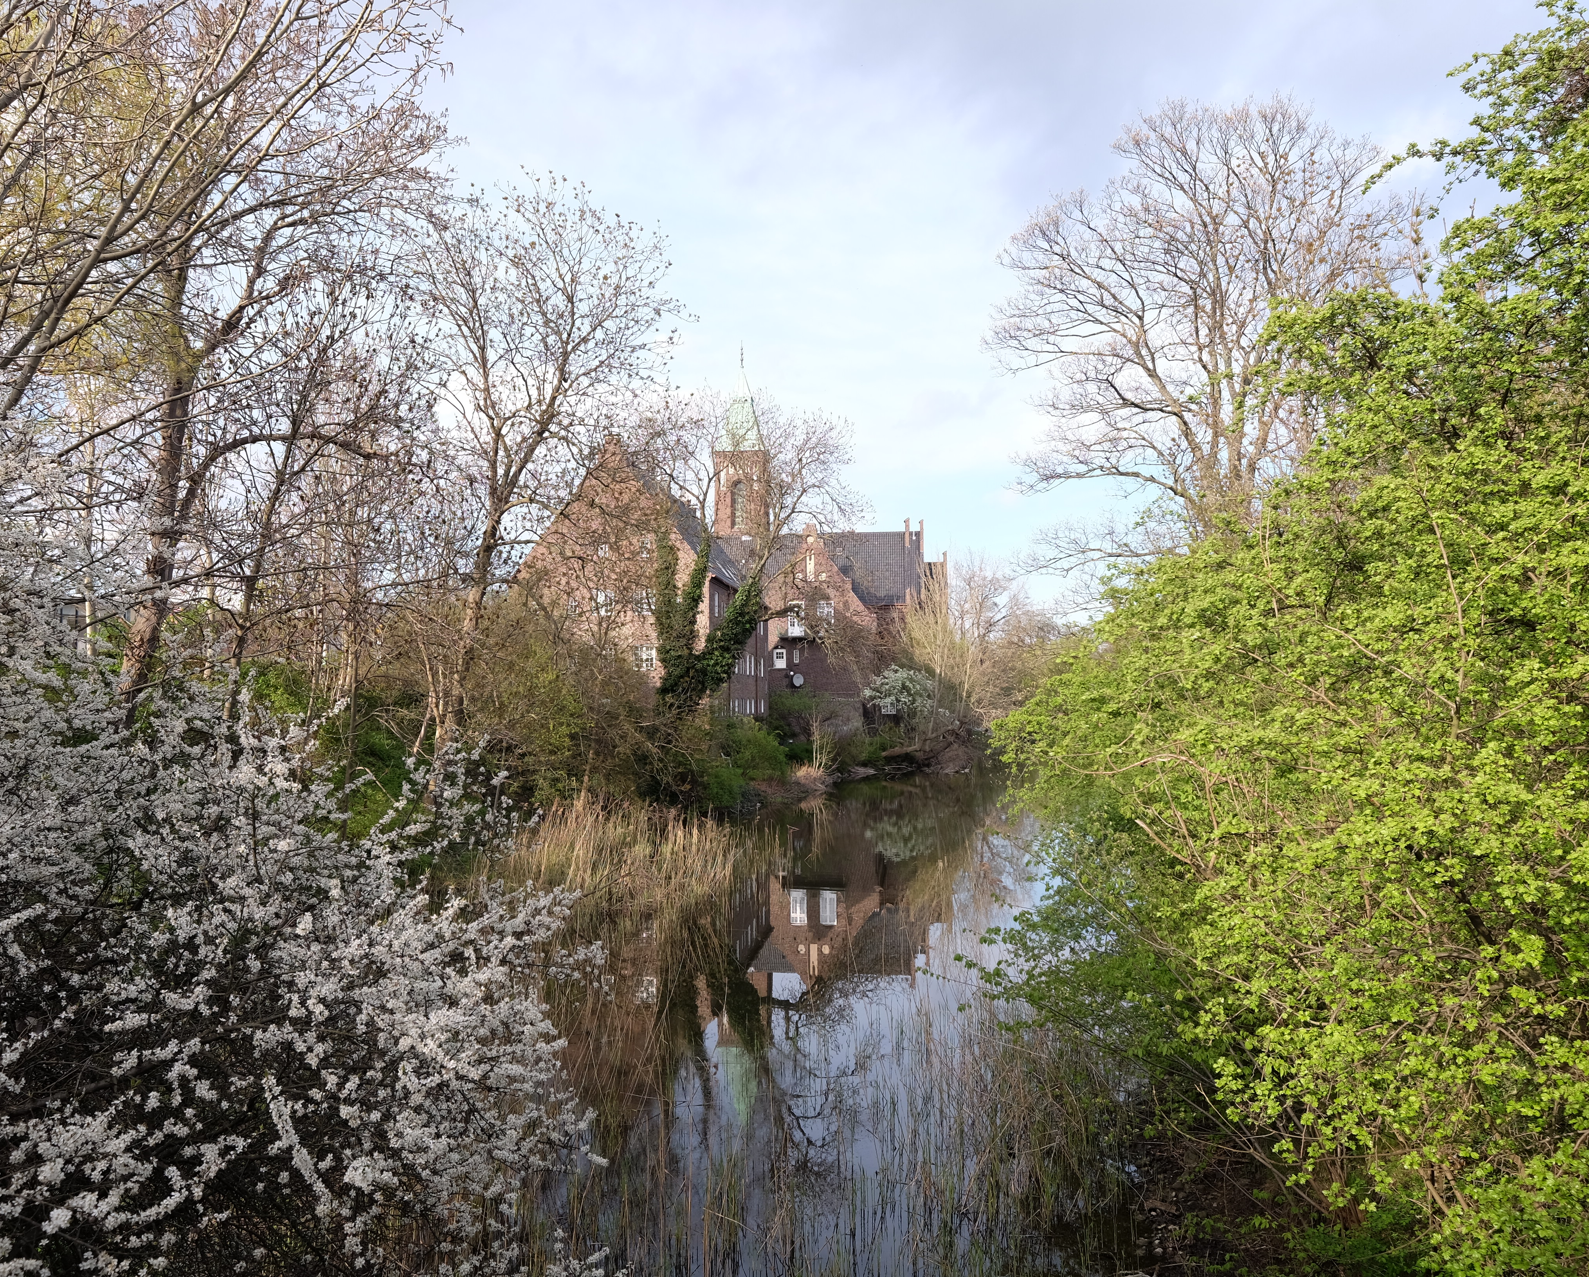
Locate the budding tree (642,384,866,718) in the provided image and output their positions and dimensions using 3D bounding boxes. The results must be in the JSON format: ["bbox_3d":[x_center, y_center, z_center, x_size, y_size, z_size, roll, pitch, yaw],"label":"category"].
[{"bbox_3d":[-1.589,-3.057,47.226,8.780,13.810,8.000,0,-3,0],"label":"budding tree"}]

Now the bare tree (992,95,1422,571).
[{"bbox_3d":[14.622,-8.109,43.480,15.260,22.960,13.500,0,-3,0],"label":"bare tree"}]

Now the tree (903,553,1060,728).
[{"bbox_3d":[12.552,0.328,82.091,10.540,12.160,9.000,0,-3,0],"label":"tree"}]

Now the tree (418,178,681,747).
[{"bbox_3d":[-7.563,-4.715,36.801,8.240,18.700,7.800,0,-3,0],"label":"tree"}]

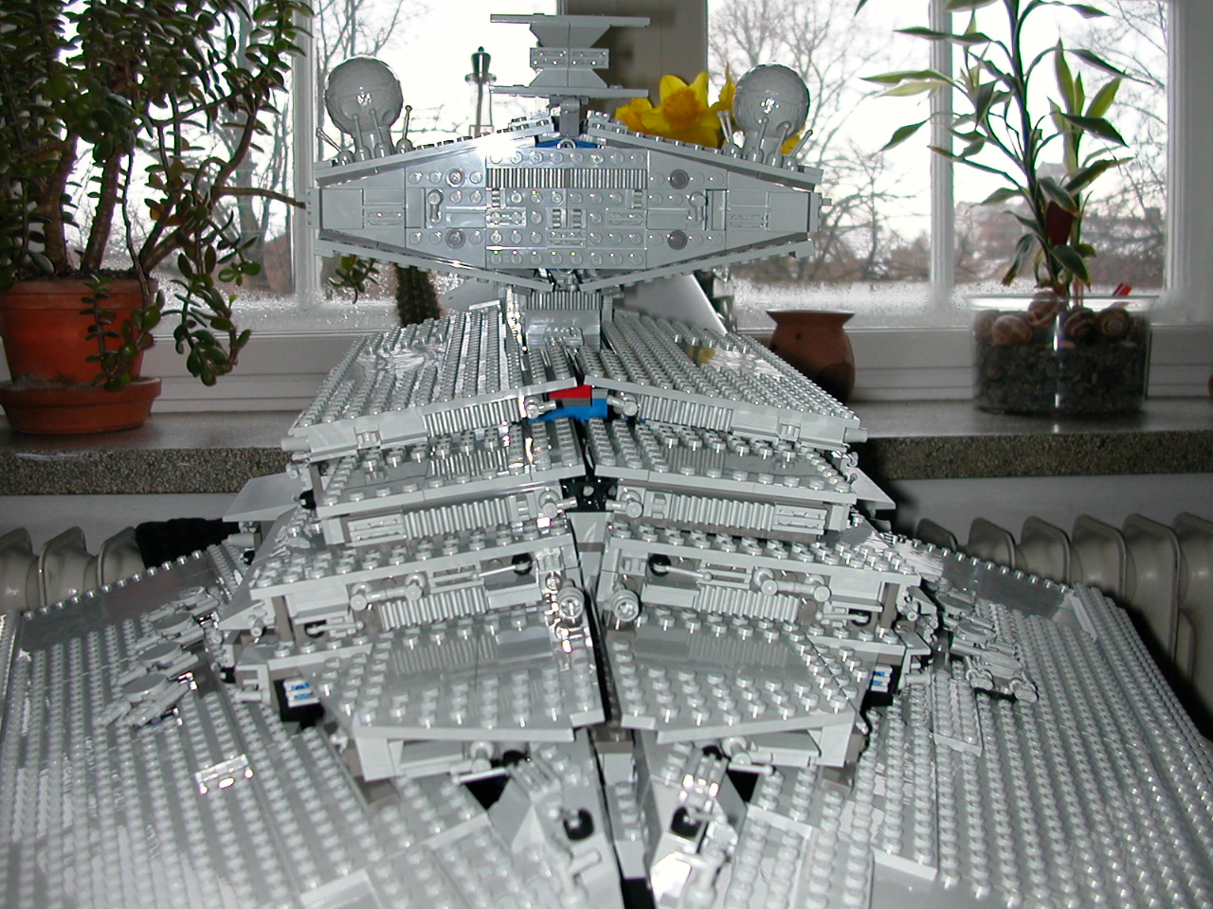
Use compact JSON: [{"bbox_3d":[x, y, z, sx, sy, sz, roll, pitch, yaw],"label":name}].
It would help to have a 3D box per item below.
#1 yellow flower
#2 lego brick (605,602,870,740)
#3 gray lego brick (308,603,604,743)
[{"bbox_3d":[0.064,-0.314,1.200,0.110,0.088,0.070,0,9,3],"label":"yellow flower"},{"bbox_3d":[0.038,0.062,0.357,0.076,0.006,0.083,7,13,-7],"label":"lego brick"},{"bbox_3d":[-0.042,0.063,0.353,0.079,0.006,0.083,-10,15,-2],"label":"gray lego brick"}]

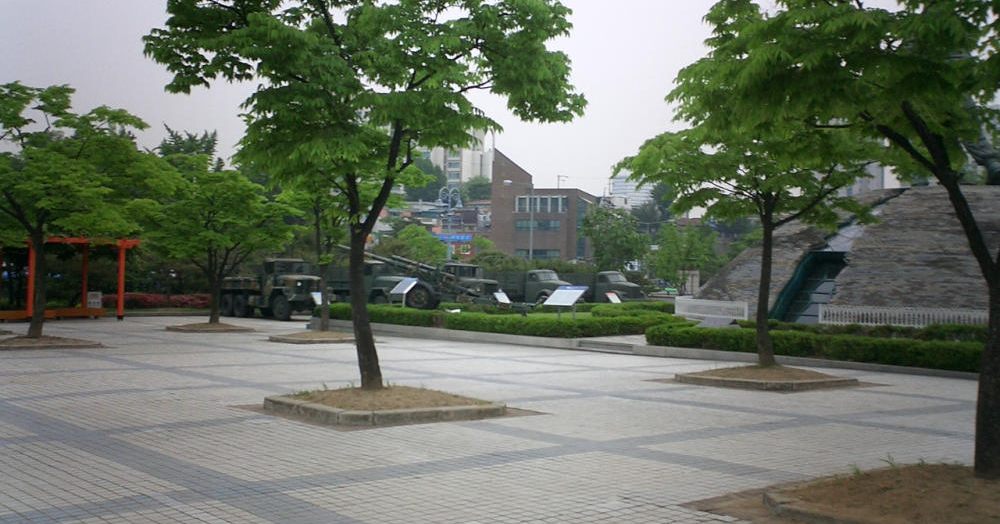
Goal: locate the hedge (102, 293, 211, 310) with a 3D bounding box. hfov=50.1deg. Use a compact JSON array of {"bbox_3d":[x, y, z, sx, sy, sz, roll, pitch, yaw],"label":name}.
[{"bbox_3d":[-16.389,1.897,51.000,5.344,0.835,1.300,1,-1,0],"label":"hedge"}]

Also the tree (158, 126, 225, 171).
[{"bbox_3d":[-16.149,-2.263,56.071,4.200,9.800,4.200,0,-1,0],"label":"tree"}]

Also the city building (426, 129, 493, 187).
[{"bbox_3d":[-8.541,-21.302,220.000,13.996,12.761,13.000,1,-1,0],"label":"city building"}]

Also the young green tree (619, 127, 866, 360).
[{"bbox_3d":[4.058,-0.253,17.457,4.050,3.952,3.848,1,-1,0],"label":"young green tree"}]

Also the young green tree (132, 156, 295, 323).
[{"bbox_3d":[-9.214,-0.693,34.436,5.187,5.477,4.927,1,-1,0],"label":"young green tree"}]

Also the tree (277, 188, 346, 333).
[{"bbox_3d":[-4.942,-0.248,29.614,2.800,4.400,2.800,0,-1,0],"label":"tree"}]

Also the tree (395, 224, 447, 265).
[{"bbox_3d":[-4.911,0.351,66.011,3.400,5.400,3.400,0,-1,0],"label":"tree"}]

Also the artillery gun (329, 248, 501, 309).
[{"bbox_3d":[-2.825,0.618,40.000,7.000,2.400,2.400,1,-2,10],"label":"artillery gun"}]

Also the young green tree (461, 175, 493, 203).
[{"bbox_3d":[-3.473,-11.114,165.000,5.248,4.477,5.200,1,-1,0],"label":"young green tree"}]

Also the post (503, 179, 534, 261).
[{"bbox_3d":[1.322,-1.164,76.052,2.100,9.000,0.400,0,-1,0],"label":"post"}]

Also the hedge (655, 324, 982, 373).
[{"bbox_3d":[5.966,1.545,20.208,0.900,0.480,8.300,1,-2,-32],"label":"hedge"}]

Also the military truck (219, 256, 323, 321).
[{"bbox_3d":[-10.208,1.264,48.382,2.400,2.650,6.700,2,-2,-43],"label":"military truck"}]

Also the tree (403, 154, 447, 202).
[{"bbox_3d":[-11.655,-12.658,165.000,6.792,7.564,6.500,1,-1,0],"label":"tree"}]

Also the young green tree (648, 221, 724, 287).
[{"bbox_3d":[13.609,-0.401,78.000,5.546,5.108,4.900,1,-1,0],"label":"young green tree"}]

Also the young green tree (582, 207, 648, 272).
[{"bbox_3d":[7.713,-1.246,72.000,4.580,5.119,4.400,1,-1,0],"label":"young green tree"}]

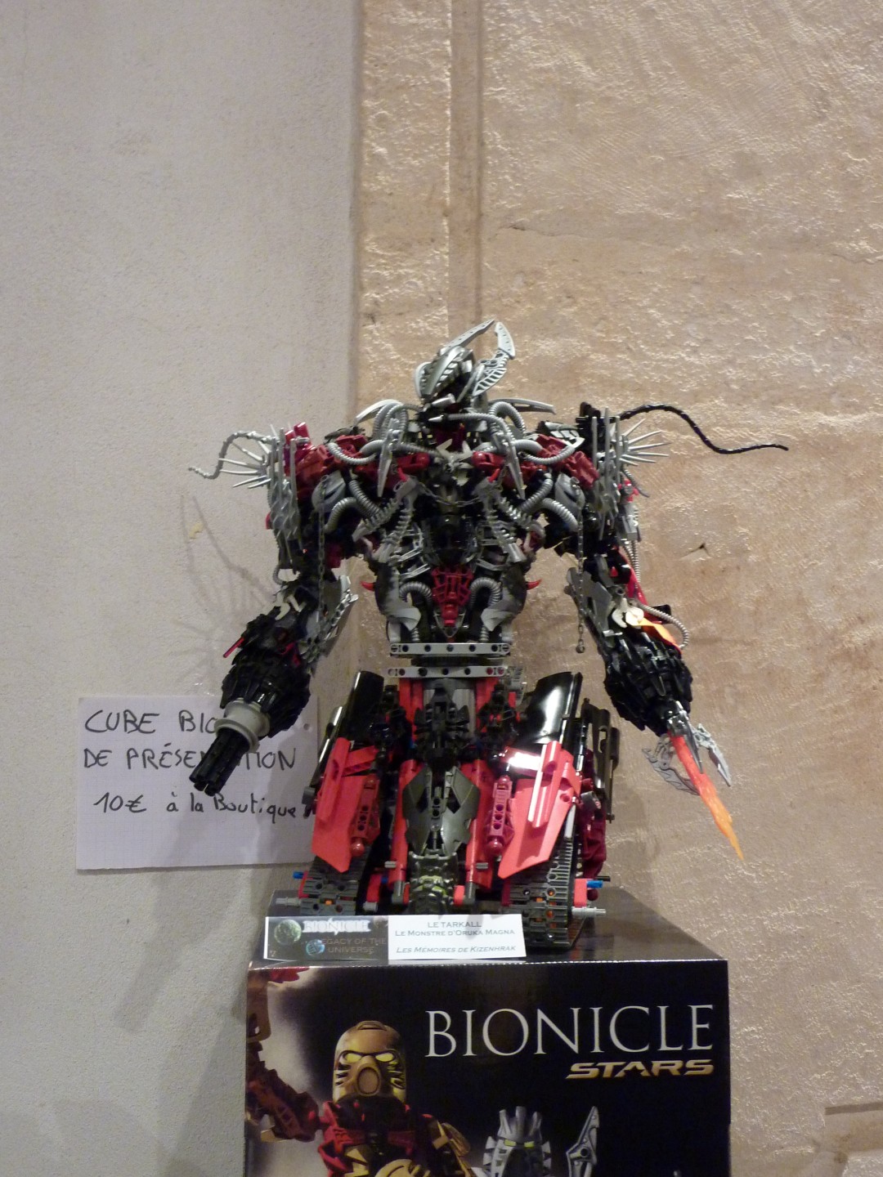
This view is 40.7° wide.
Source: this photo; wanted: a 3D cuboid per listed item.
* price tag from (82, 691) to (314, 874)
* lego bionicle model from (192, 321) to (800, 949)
[{"bbox_3d":[-0.215,0.171,1.058,0.210,0.149,0.002,0,-5,-8],"label":"price tag"},{"bbox_3d":[0.031,0.029,0.870,0.433,0.442,0.230,-1,-6,12],"label":"lego bionicle model"}]

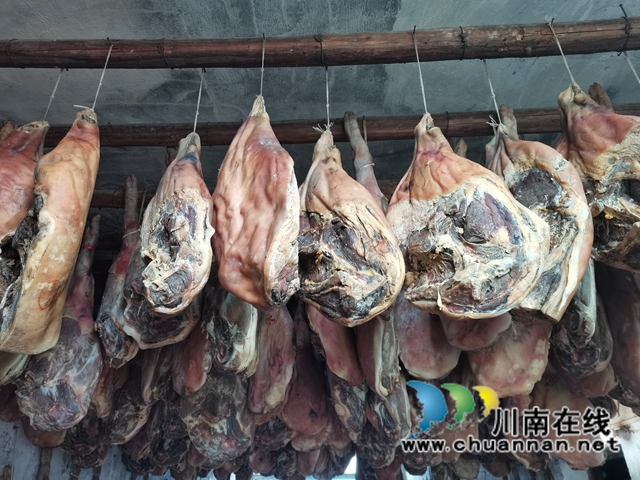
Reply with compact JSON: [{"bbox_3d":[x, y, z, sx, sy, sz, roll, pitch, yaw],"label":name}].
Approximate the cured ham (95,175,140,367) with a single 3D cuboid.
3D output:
[{"bbox_3d":[-0.804,0.087,1.989,0.180,0.860,0.230,11,-32,-29],"label":"cured ham"}]

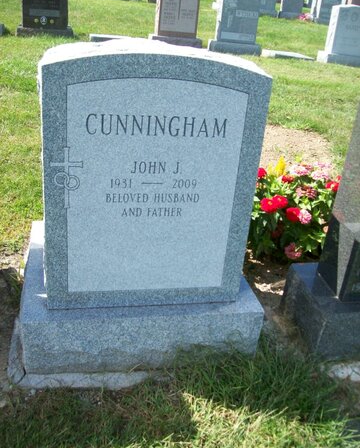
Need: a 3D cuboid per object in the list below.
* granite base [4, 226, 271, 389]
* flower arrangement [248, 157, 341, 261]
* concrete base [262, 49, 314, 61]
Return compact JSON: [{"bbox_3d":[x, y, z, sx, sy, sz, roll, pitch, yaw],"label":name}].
[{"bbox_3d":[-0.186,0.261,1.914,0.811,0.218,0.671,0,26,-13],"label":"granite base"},{"bbox_3d":[0.545,-0.096,2.541,0.476,0.406,0.382,0,26,-13],"label":"flower arrangement"},{"bbox_3d":[1.861,-2.839,8.470,0.711,0.094,0.507,0,26,-13],"label":"concrete base"}]

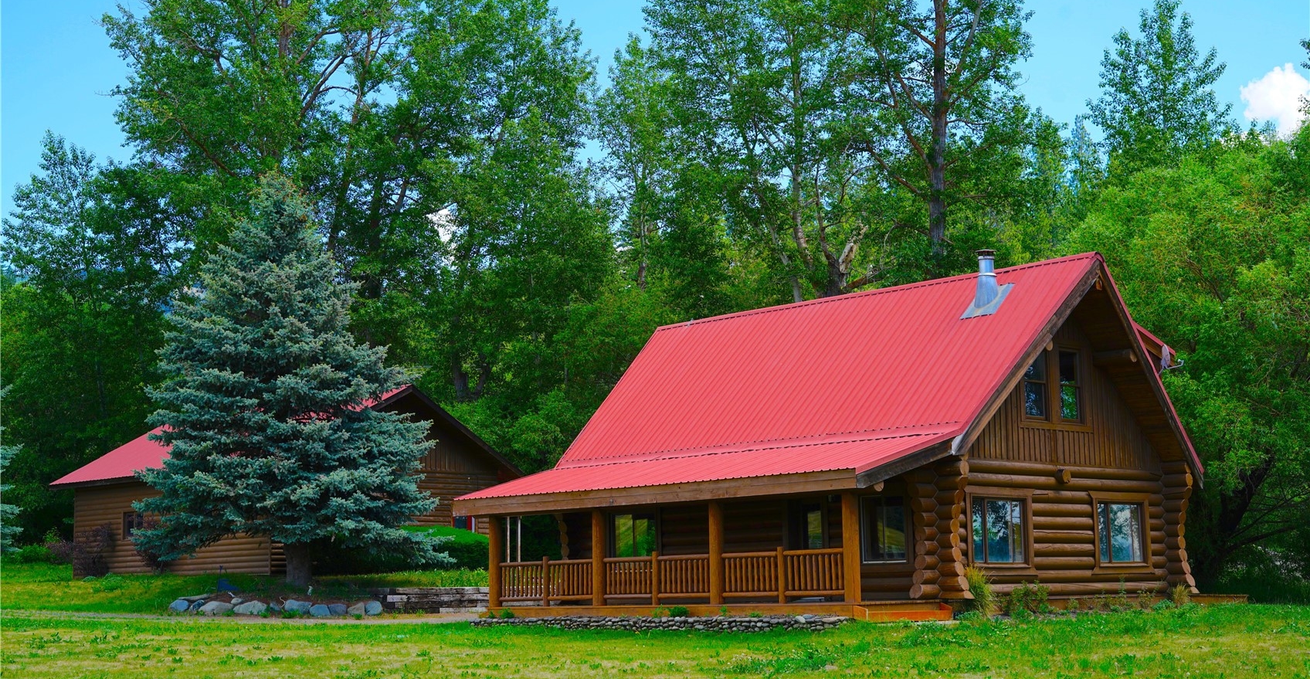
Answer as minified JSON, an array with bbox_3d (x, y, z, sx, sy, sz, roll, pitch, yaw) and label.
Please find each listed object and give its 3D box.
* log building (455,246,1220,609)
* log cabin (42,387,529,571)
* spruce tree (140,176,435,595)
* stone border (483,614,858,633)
[{"bbox_3d":[3.887,2.430,41.317,12.220,7.488,13.052,7,-11,-43],"label":"log building"},{"bbox_3d":[-12.295,4.950,59.798,13.500,5.767,9.115,-8,-11,43],"label":"log cabin"},{"bbox_3d":[-9.302,0.965,45.833,7.803,10.382,7.803,-1,-8,0],"label":"spruce tree"},{"bbox_3d":[-0.266,5.667,36.275,0.572,0.354,10.972,7,-11,-43],"label":"stone border"}]

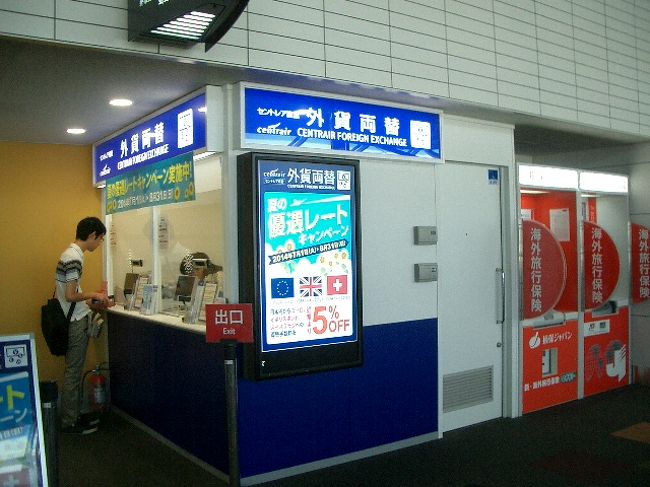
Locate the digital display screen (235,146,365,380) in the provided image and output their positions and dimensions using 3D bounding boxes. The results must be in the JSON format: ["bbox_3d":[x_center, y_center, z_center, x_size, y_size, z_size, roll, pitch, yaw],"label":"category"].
[{"bbox_3d":[-0.141,0.135,4.172,0.777,1.335,0.200,-1,-1,-34],"label":"digital display screen"}]

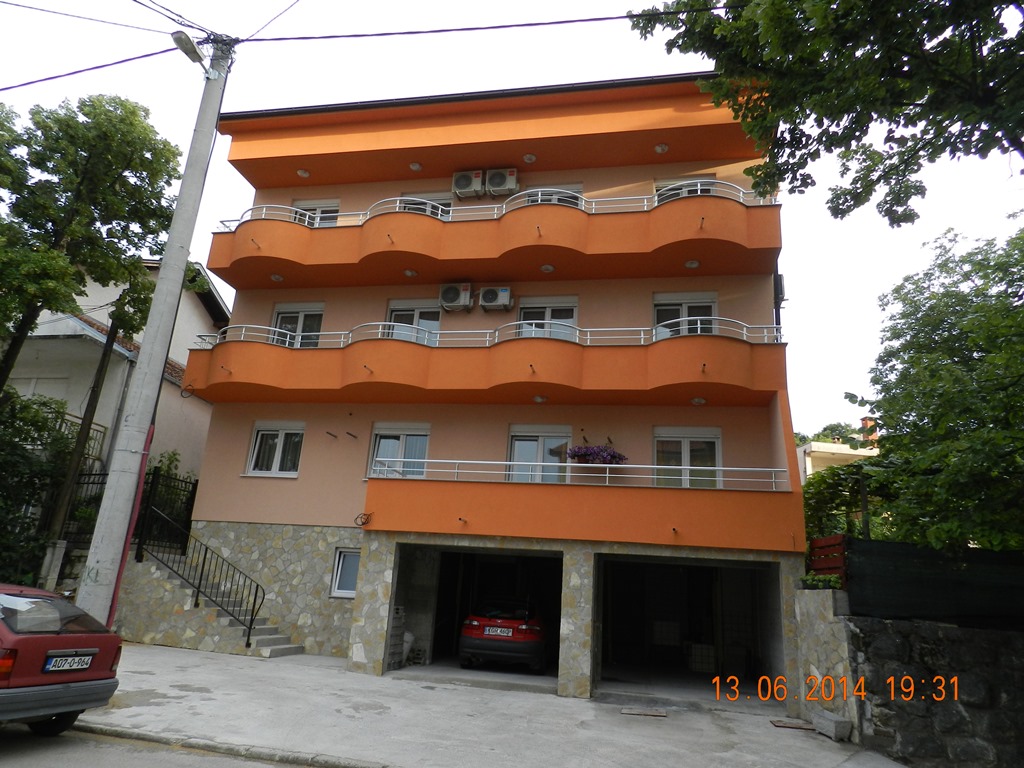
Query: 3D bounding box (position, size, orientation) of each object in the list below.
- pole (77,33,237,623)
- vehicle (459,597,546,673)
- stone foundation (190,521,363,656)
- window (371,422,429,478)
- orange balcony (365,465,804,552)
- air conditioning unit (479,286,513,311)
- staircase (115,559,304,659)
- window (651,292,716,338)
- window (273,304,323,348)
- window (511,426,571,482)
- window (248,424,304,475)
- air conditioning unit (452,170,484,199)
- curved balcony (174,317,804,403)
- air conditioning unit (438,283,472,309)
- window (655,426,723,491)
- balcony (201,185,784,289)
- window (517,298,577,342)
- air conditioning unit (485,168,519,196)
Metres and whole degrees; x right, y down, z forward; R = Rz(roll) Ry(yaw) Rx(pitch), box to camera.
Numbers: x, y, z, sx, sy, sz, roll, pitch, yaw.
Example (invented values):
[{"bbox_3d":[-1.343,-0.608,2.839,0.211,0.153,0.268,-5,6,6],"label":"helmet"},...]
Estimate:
[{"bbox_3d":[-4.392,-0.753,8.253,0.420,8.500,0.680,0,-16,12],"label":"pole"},{"bbox_3d":[0.217,5.170,14.328,1.700,1.380,4.100,0,-17,13],"label":"vehicle"},{"bbox_3d":[-5.128,4.387,14.791,4.510,2.600,0.400,0,-18,12],"label":"stone foundation"},{"bbox_3d":[-2.509,1.510,15.098,1.390,1.310,0.180,0,-18,12],"label":"window"},{"bbox_3d":[1.239,2.386,12.977,7.790,1.350,1.850,0,-18,12],"label":"orange balcony"},{"bbox_3d":[-0.331,-1.927,15.416,0.720,0.460,0.290,0,-18,12],"label":"air conditioning unit"},{"bbox_3d":[-6.053,4.548,14.019,3.390,1.720,1.400,0,-18,12],"label":"staircase"},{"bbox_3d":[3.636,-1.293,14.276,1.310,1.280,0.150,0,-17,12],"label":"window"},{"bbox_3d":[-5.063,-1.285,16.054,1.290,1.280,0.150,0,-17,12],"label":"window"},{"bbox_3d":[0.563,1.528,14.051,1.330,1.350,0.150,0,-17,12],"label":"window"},{"bbox_3d":[-5.262,1.480,15.257,1.290,1.250,0.150,0,-17,12],"label":"window"},{"bbox_3d":[-0.974,-4.649,15.884,0.730,0.540,0.280,0,-17,12],"label":"air conditioning unit"},{"bbox_3d":[-1.035,-0.379,14.363,12.830,1.360,1.810,0,-18,12],"label":"curved balcony"},{"bbox_3d":[-1.184,-1.918,15.100,0.730,0.540,0.280,0,-17,12],"label":"air conditioning unit"},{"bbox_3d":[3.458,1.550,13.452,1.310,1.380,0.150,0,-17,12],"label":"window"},{"bbox_3d":[-0.779,-3.137,14.731,12.400,1.310,1.730,0,-17,12],"label":"balcony"},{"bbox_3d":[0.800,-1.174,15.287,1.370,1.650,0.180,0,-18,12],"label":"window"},{"bbox_3d":[-0.210,-4.843,16.336,0.760,0.560,0.290,0,-18,12],"label":"air conditioning unit"}]

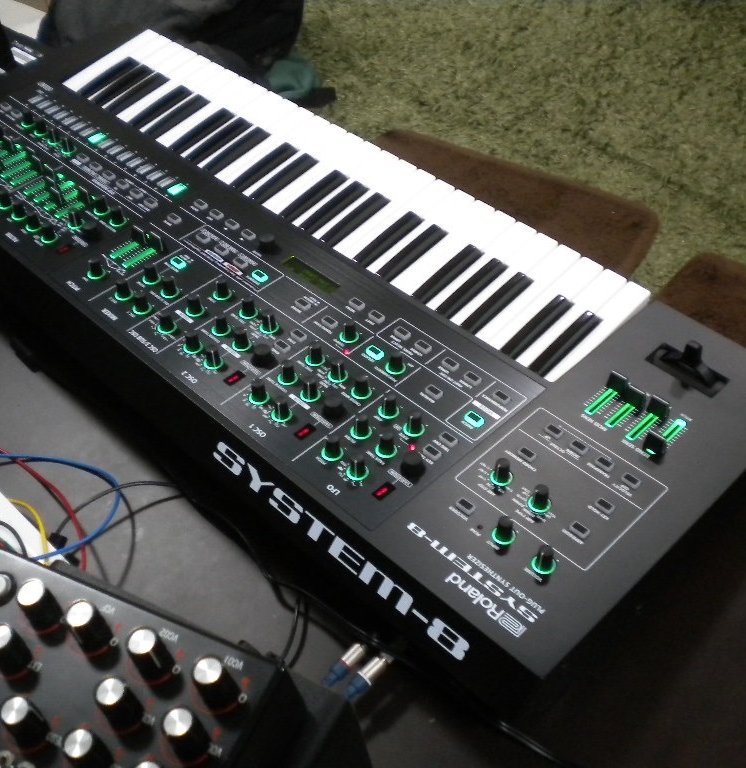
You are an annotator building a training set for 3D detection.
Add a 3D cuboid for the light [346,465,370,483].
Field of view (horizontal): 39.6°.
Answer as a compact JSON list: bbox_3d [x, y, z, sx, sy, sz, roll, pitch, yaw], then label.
[{"bbox_3d":[-0.010,0.061,0.721,0.016,0.003,0.016,-1,45,1],"label":"light"}]

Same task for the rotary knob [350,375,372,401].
[{"bbox_3d":[-0.009,0.001,0.786,0.015,0.017,0.015,-1,45,1],"label":"rotary knob"}]

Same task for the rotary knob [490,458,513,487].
[{"bbox_3d":[0.089,0.059,0.710,0.015,0.015,0.015,-1,45,1],"label":"rotary knob"}]

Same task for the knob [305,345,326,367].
[{"bbox_3d":[-0.044,-0.024,0.791,0.015,0.015,0.015,0,45,0],"label":"knob"}]

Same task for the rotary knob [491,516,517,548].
[{"bbox_3d":[0.088,0.096,0.688,0.015,0.017,0.015,-1,45,1],"label":"rotary knob"}]

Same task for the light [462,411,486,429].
[{"bbox_3d":[0.073,0.026,0.752,0.008,0.004,0.013,-36,54,-29],"label":"light"}]

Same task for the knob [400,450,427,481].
[{"bbox_3d":[0.029,0.056,0.732,0.018,0.013,0.018,-1,45,1],"label":"knob"}]

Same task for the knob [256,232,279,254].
[{"bbox_3d":[-0.090,-0.122,0.898,0.019,0.011,0.019,-1,45,1],"label":"knob"}]

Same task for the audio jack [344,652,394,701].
[{"bbox_3d":[-0.004,0.189,0.666,0.040,0.013,0.013,-40,56,-24],"label":"audio jack"}]

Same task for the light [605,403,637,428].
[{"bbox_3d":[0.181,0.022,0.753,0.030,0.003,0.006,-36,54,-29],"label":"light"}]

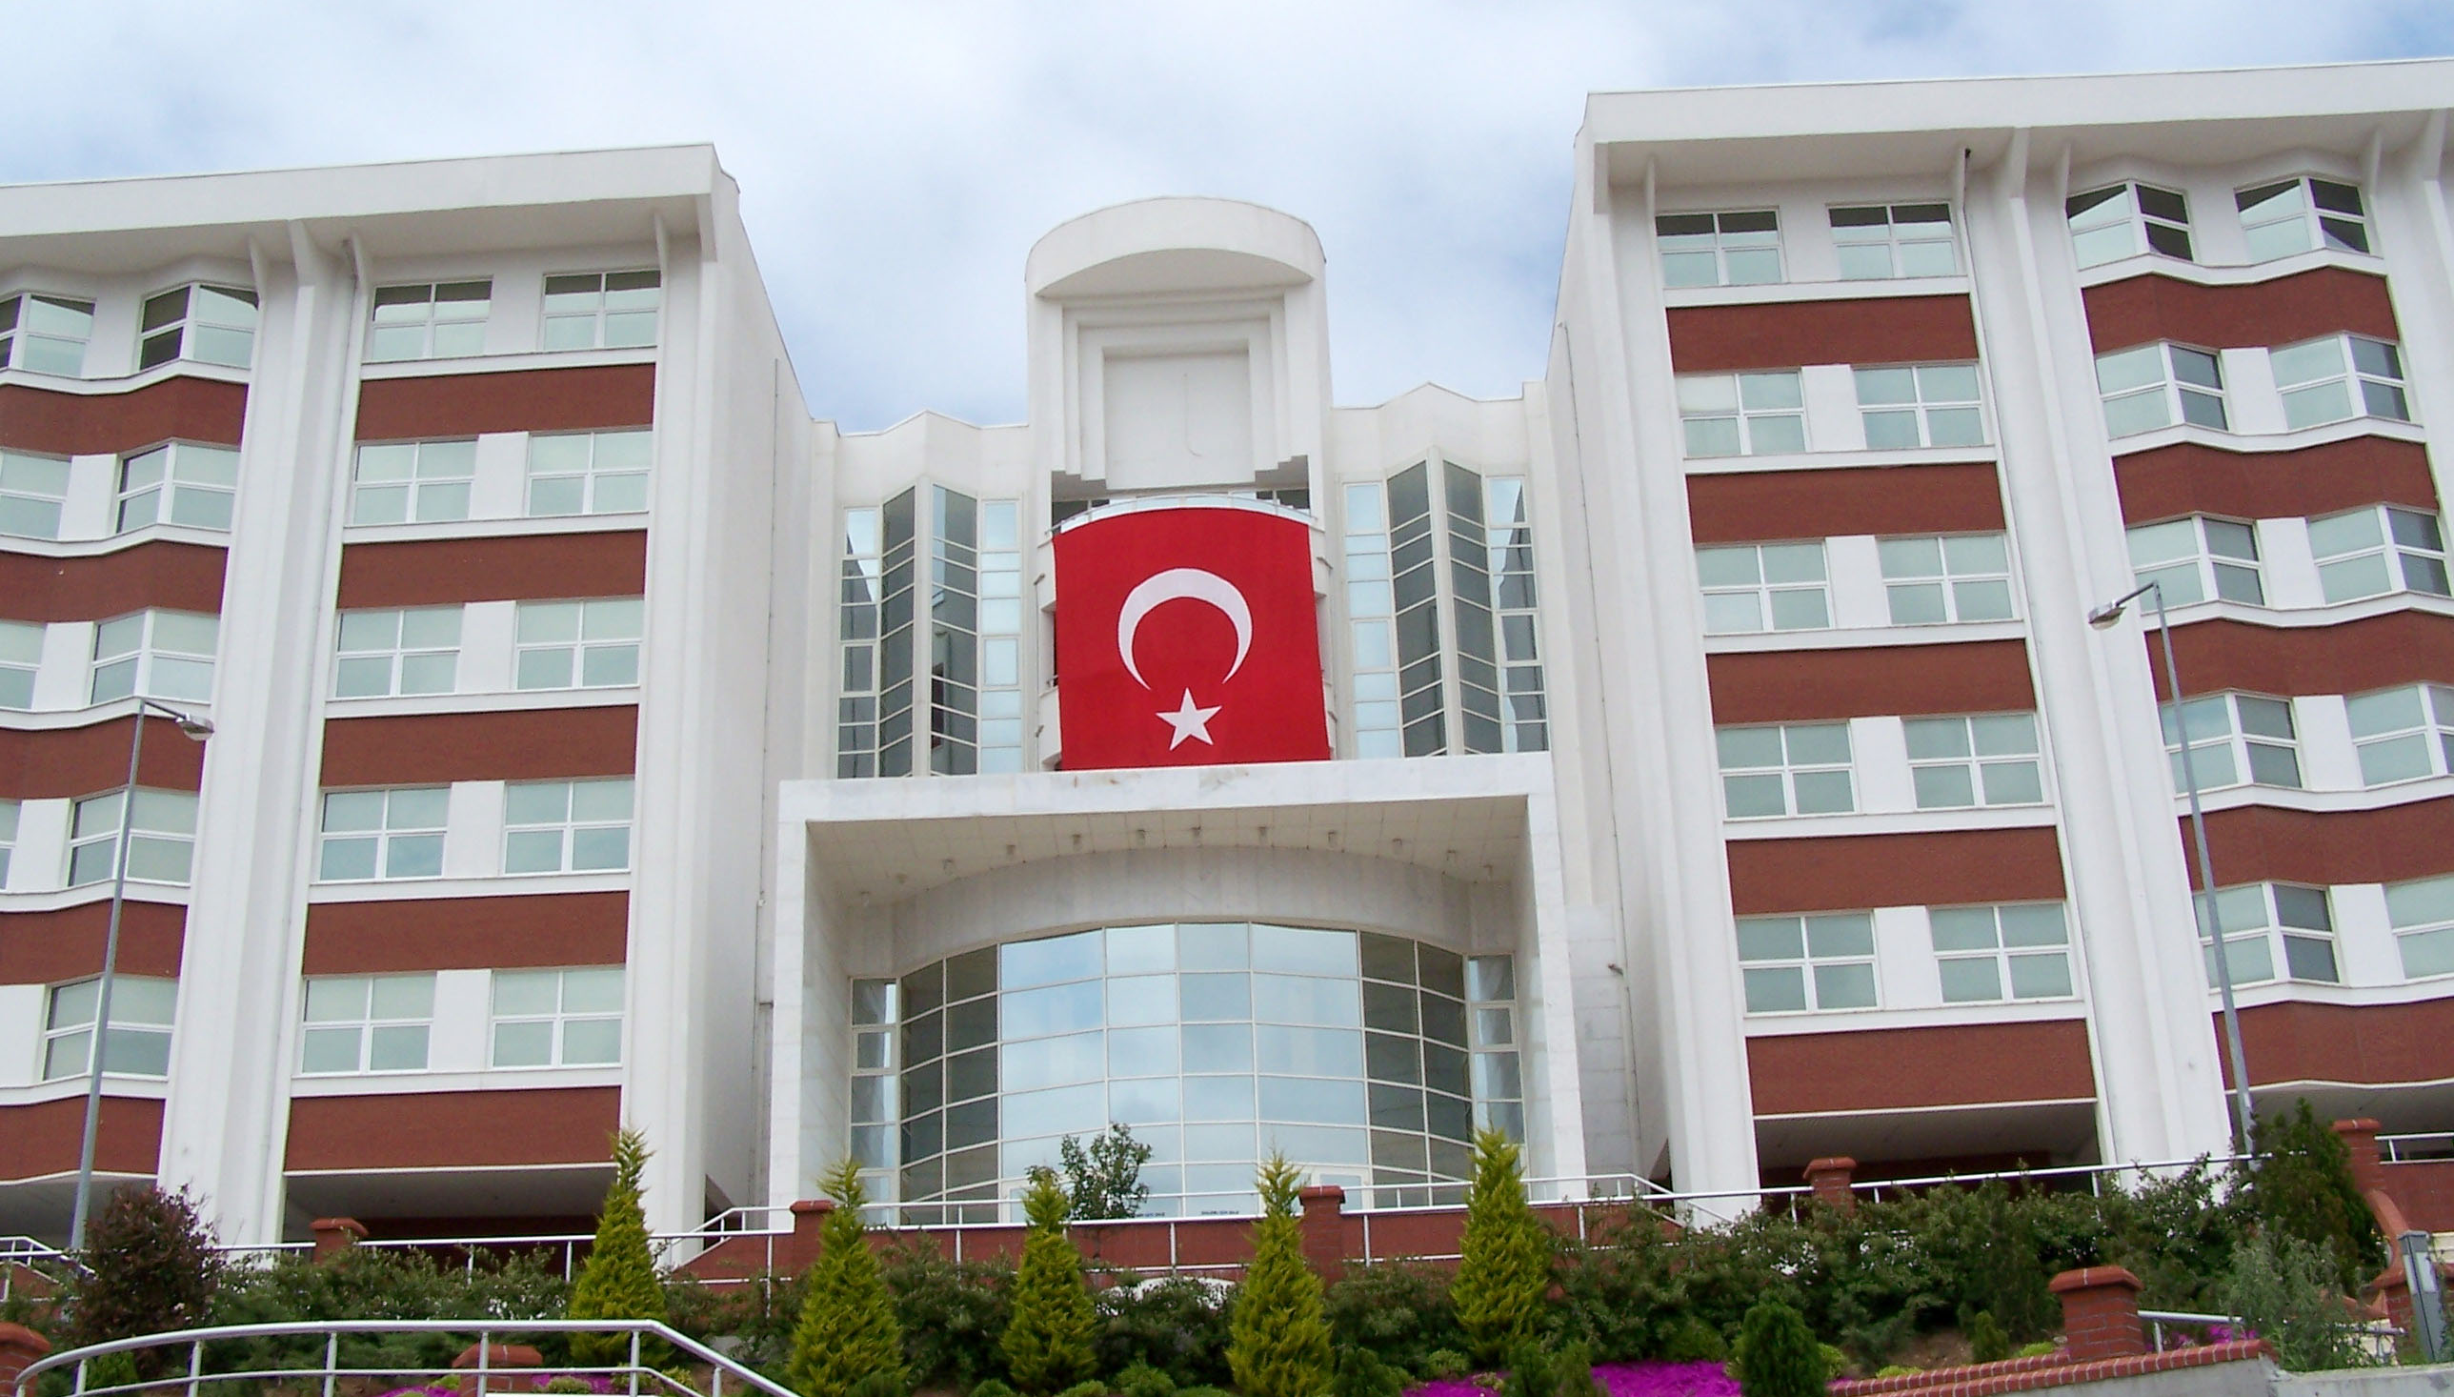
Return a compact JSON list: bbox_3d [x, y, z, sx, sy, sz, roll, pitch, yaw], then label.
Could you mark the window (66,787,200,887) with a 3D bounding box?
[{"bbox_3d":[-19.447,2.471,47.786,2.170,1.687,0.480,-2,-22,1],"label":"window"}]

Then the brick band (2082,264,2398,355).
[{"bbox_3d":[17.775,-6.779,47.050,5.358,1.266,0.602,-2,-22,1],"label":"brick band"}]

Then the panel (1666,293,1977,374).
[{"bbox_3d":[11.128,-6.751,50.317,5.668,1.334,0.220,-2,-22,1],"label":"panel"}]

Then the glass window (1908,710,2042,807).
[{"bbox_3d":[12.310,1.035,44.429,2.116,1.631,0.126,-2,-22,1],"label":"glass window"}]

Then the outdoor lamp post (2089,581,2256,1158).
[{"bbox_3d":[9.343,2.109,26.459,0.320,6.818,1.356,3,-22,-13],"label":"outdoor lamp post"}]

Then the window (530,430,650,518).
[{"bbox_3d":[-11.967,-4.220,50.704,2.297,1.736,0.120,-2,-22,1],"label":"window"}]

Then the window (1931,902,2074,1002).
[{"bbox_3d":[12.689,4.154,44.107,2.085,1.597,0.150,-3,-22,2],"label":"window"}]

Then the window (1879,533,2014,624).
[{"bbox_3d":[12.426,-2.077,46.592,2.125,1.632,0.150,-3,-22,2],"label":"window"}]

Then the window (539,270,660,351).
[{"bbox_3d":[-11.715,-7.164,50.515,2.176,1.692,0.150,-3,-22,1],"label":"window"}]

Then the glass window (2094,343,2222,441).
[{"bbox_3d":[16.485,-5.443,47.417,2.038,1.560,0.536,-3,-22,2],"label":"glass window"}]

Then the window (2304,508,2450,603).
[{"bbox_3d":[20.075,-2.450,46.680,2.329,1.692,0.680,-3,-22,1],"label":"window"}]

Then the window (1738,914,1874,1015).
[{"bbox_3d":[9.503,4.334,44.182,2.132,1.629,0.150,-3,-22,2],"label":"window"}]

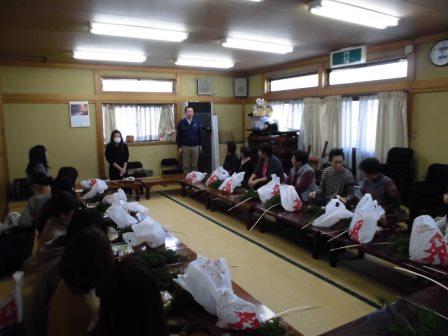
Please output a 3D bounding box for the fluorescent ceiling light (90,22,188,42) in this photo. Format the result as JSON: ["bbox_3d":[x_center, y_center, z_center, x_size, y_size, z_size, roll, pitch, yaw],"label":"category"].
[{"bbox_3d":[-1.074,-1.674,4.272,1.230,0.100,0.220,-6,10,-30],"label":"fluorescent ceiling light"}]

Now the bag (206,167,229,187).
[{"bbox_3d":[-0.133,0.154,5.846,0.360,0.330,0.350,7,12,42],"label":"bag"}]

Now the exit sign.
[{"bbox_3d":[2.192,-1.933,5.929,0.090,0.270,0.710,-6,10,-30],"label":"exit sign"}]

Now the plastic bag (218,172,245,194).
[{"bbox_3d":[0.112,0.241,5.324,0.360,0.310,0.340,7,12,42],"label":"plastic bag"}]

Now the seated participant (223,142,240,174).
[{"bbox_3d":[0.133,0.018,6.362,0.520,1.000,0.440,-2,9,-7],"label":"seated participant"}]

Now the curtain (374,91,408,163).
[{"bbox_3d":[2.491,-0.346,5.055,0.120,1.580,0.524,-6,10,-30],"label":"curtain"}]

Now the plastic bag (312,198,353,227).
[{"bbox_3d":[1.155,0.484,3.581,0.370,0.230,0.260,-6,10,-30],"label":"plastic bag"}]

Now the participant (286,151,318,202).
[{"bbox_3d":[1.092,0.237,4.843,0.560,0.950,0.460,-2,9,-8],"label":"participant"}]

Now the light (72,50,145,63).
[{"bbox_3d":[-1.916,-1.946,5.814,1.240,0.110,0.240,-6,10,-30],"label":"light"}]

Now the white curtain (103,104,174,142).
[{"bbox_3d":[-1.896,-1.000,7.684,1.660,0.890,0.120,-6,10,-30],"label":"white curtain"}]

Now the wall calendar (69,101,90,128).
[{"bbox_3d":[-2.971,-1.103,6.929,0.370,0.540,0.015,-6,10,-31],"label":"wall calendar"}]

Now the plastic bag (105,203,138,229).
[{"bbox_3d":[-1.156,0.531,3.835,0.360,0.220,0.420,-6,10,-31],"label":"plastic bag"}]

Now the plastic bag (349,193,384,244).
[{"bbox_3d":[1.315,0.468,3.117,0.280,0.410,0.220,3,10,27],"label":"plastic bag"}]

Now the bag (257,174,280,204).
[{"bbox_3d":[0.582,0.267,4.528,0.330,0.350,0.240,0,9,8],"label":"bag"}]

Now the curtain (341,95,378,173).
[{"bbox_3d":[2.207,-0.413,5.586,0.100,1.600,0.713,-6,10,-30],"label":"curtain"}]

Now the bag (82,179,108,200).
[{"bbox_3d":[-1.943,0.314,5.117,0.360,0.280,0.420,-6,10,-31],"label":"bag"}]

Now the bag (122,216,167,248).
[{"bbox_3d":[-0.725,0.579,3.092,0.330,0.200,0.260,-6,10,-30],"label":"bag"}]

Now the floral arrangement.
[{"bbox_3d":[0.885,-1.404,7.778,0.450,0.420,0.400,4,10,28],"label":"floral arrangement"}]

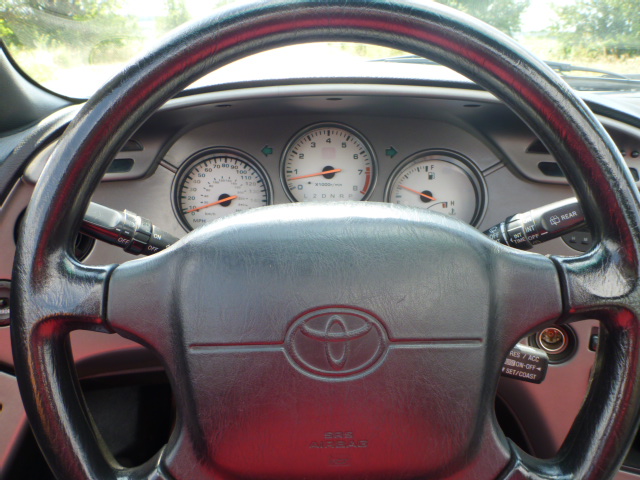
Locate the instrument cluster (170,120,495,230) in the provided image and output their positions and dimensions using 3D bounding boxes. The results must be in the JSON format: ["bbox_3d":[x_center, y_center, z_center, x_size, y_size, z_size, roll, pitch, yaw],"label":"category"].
[{"bbox_3d":[0.009,-0.057,0.520,0.313,0.121,0.050,0,-3,0],"label":"instrument cluster"}]

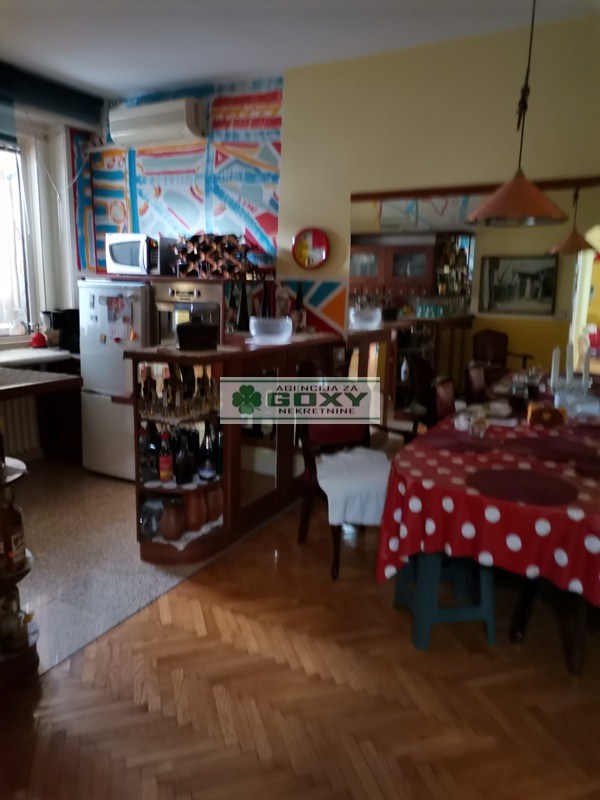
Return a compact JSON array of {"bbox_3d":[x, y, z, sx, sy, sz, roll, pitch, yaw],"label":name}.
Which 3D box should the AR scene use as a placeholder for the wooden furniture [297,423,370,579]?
[{"bbox_3d":[0.273,0.361,3.122,0.460,0.930,0.550,-3,11,-19],"label":"wooden furniture"}]

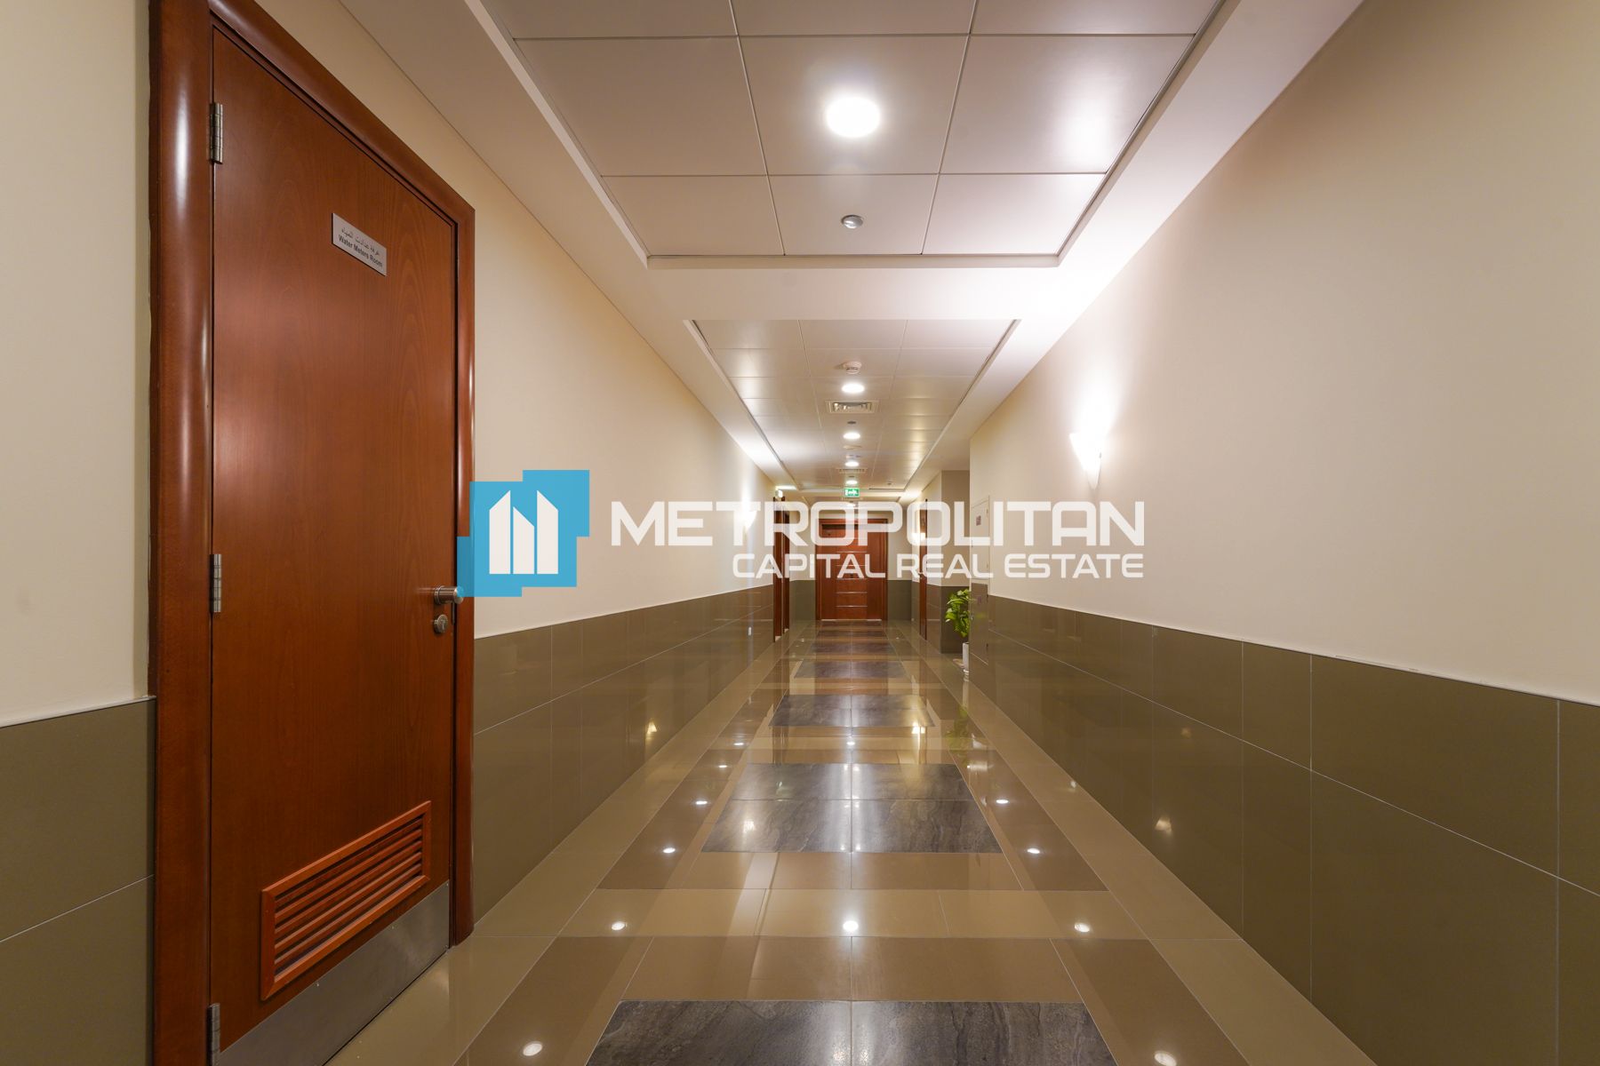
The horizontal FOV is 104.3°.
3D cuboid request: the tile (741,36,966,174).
[{"bbox_3d":[0.161,-1.302,1.927,0.608,0.020,0.575,0,-4,2],"label":"tile"}]

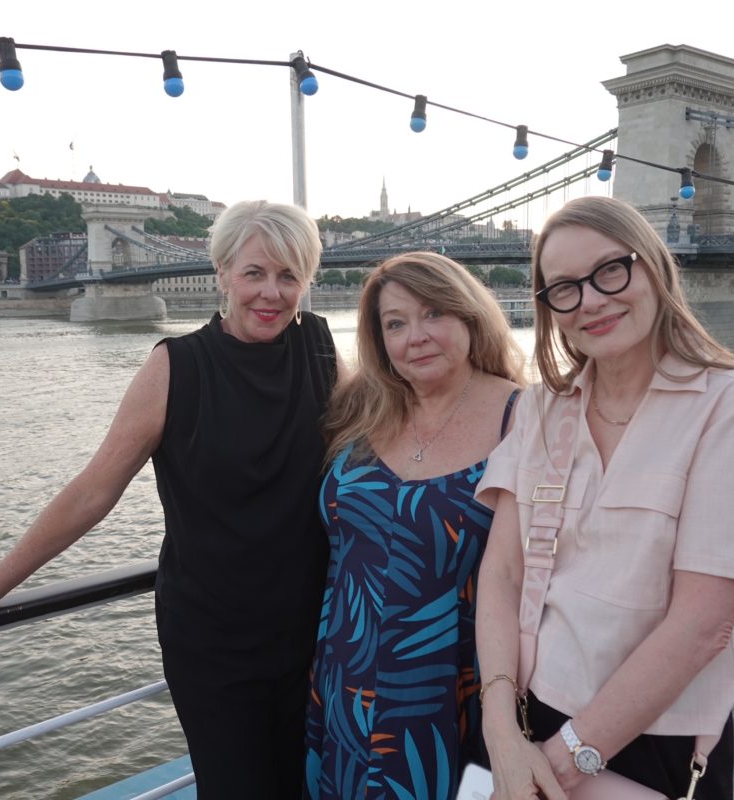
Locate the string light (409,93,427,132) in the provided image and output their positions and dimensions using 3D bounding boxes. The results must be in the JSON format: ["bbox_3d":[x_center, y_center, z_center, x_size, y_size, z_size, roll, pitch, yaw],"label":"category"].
[{"bbox_3d":[0.136,-0.748,2.090,0.042,0.092,0.042,5,8,0],"label":"string light"}]

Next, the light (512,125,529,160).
[{"bbox_3d":[0.432,-0.723,2.245,0.042,0.092,0.042,2,8,0],"label":"light"}]

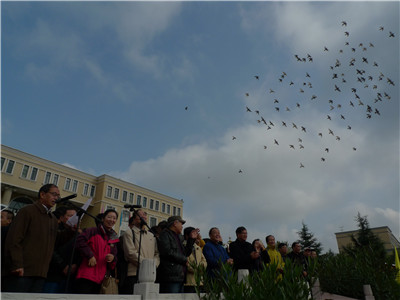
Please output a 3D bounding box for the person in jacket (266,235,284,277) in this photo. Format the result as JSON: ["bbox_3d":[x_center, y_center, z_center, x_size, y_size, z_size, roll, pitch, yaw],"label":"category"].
[{"bbox_3d":[1.500,2.550,5.470,0.400,1.700,0.560,-21,-34,35],"label":"person in jacket"}]

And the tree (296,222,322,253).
[{"bbox_3d":[6.690,6.950,16.800,3.100,5.400,3.100,0,-27,0],"label":"tree"}]

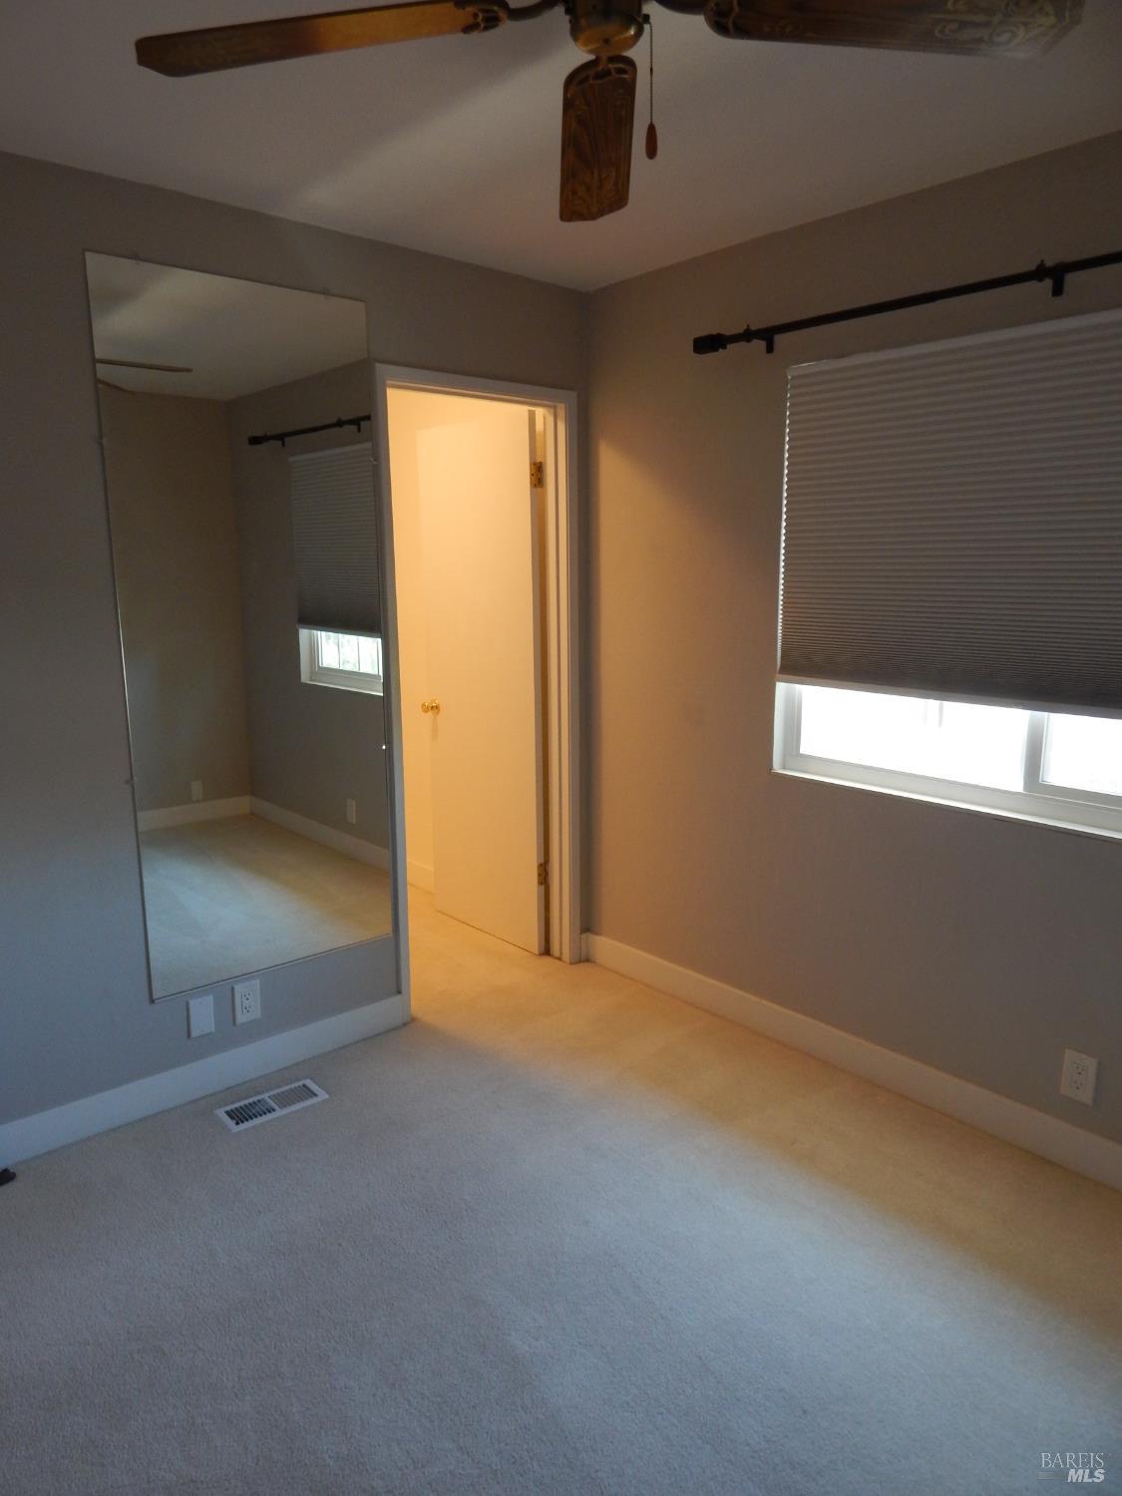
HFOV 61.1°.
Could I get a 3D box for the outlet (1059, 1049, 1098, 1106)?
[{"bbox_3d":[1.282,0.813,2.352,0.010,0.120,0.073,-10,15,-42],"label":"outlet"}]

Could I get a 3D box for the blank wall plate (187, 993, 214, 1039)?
[{"bbox_3d":[-1.026,0.772,2.728,0.069,0.115,0.009,-10,14,-40],"label":"blank wall plate"}]

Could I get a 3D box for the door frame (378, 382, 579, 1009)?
[{"bbox_3d":[-0.267,-0.157,3.256,0.772,2.080,0.140,-9,14,-38],"label":"door frame"}]

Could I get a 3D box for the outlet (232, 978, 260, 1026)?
[{"bbox_3d":[-0.924,0.749,2.807,0.073,0.120,0.010,-9,14,-38],"label":"outlet"}]

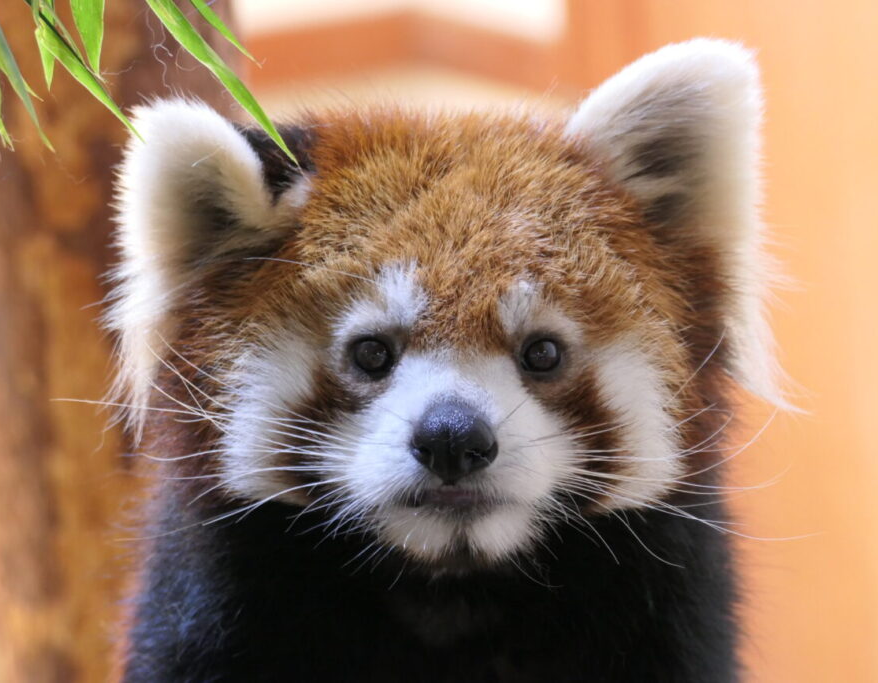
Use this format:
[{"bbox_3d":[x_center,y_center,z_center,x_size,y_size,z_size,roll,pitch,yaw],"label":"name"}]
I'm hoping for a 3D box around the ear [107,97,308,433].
[{"bbox_3d":[-0.068,-0.023,1.720,0.059,0.098,0.050,0,0,11],"label":"ear"}]

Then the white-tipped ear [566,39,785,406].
[{"bbox_3d":[0.069,-0.035,1.720,0.064,0.107,0.050,0,0,-11],"label":"white-tipped ear"}]

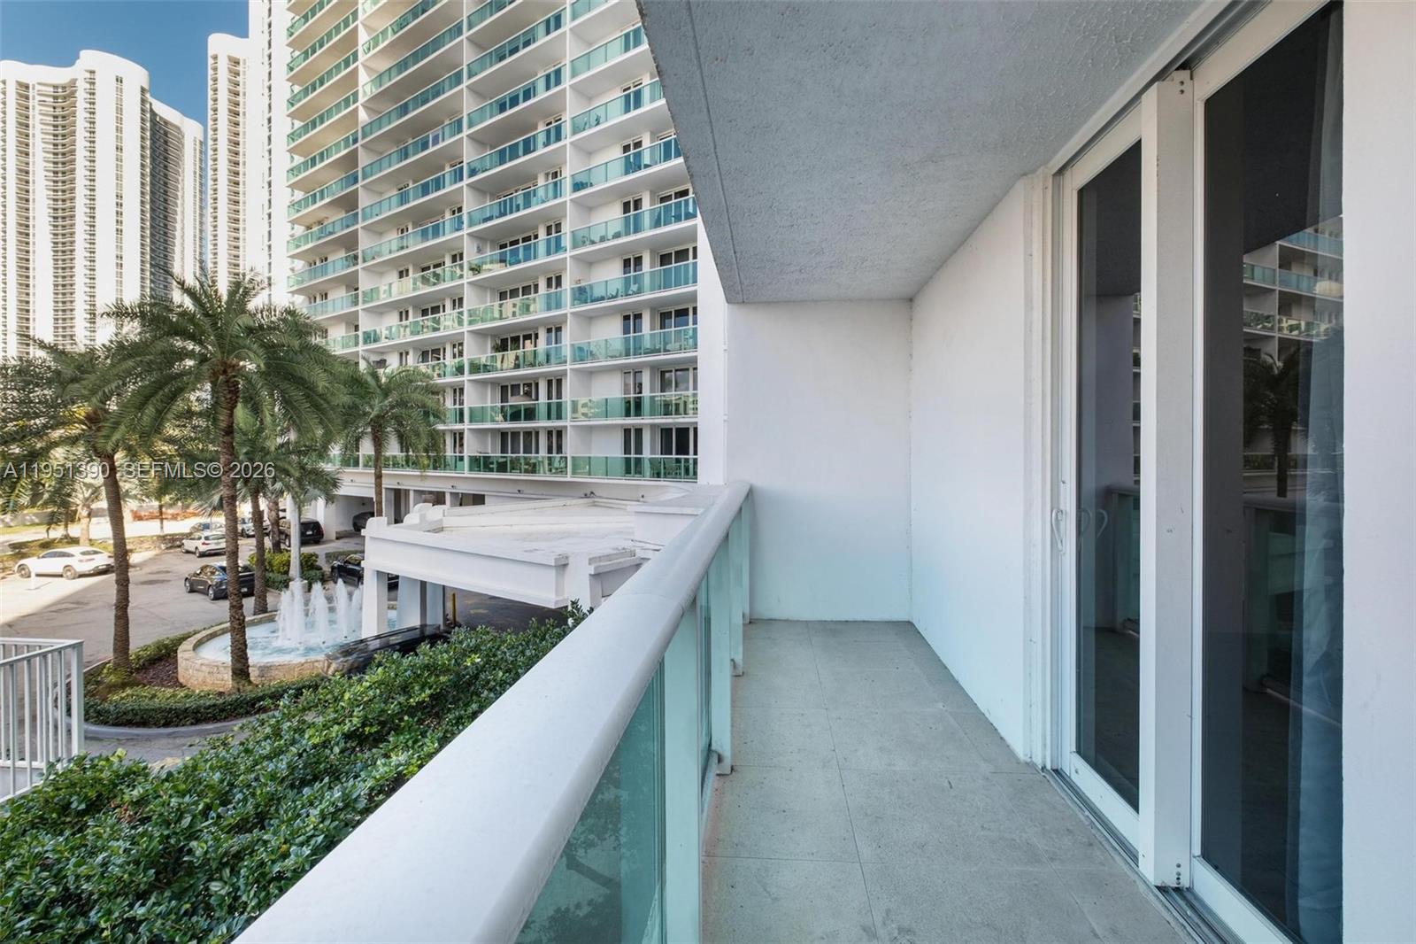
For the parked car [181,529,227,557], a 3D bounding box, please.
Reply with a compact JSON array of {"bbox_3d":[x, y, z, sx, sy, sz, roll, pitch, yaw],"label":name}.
[{"bbox_3d":[-36.400,5.113,42.722,4.500,1.640,1.850,1,3,31],"label":"parked car"}]

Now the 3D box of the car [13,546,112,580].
[{"bbox_3d":[-37.000,5.153,33.917,4.750,1.620,1.920,0,2,4],"label":"car"}]

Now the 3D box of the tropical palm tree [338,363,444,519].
[{"bbox_3d":[-17.600,-0.218,32.515,5.400,11.600,5.400,1,3,34],"label":"tropical palm tree"}]

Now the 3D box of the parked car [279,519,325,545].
[{"bbox_3d":[-29.500,4.172,42.186,5.100,1.820,2.000,2,3,37],"label":"parked car"}]

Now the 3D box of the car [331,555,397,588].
[{"bbox_3d":[-17.700,5.017,30.609,4.700,1.680,1.900,1,3,33],"label":"car"}]

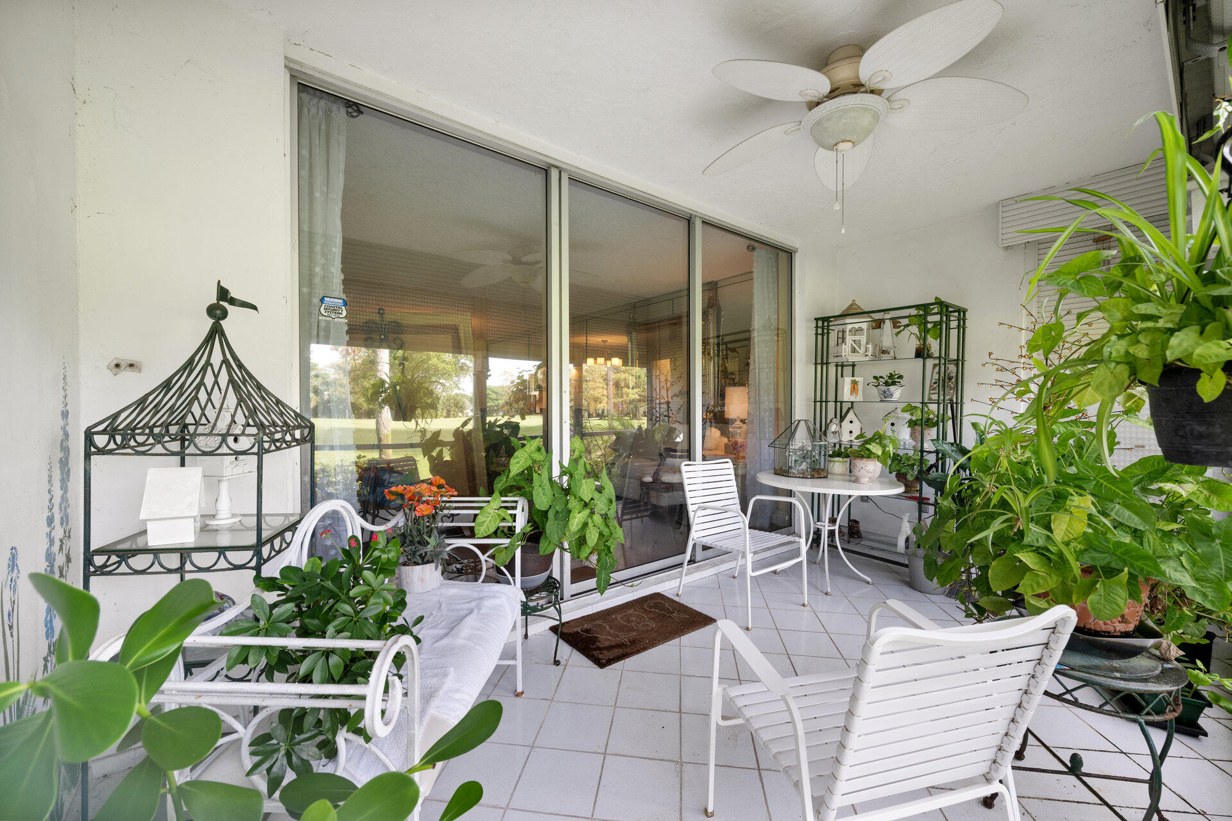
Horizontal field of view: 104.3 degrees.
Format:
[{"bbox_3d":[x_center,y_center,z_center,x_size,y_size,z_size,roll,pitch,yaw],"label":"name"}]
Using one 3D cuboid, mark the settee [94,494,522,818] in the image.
[{"bbox_3d":[-0.601,0.707,1.412,0.487,0.887,1.404,0,0,0],"label":"settee"}]

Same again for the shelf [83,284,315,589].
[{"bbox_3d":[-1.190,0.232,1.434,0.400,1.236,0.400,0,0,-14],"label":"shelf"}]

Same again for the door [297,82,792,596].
[{"bbox_3d":[0.129,-0.153,3.088,3.631,2.445,0.116,-1,1,-38],"label":"door"}]

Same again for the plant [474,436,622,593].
[{"bbox_3d":[-0.326,0.507,2.310,0.661,0.748,0.545,0,0,-8],"label":"plant"}]

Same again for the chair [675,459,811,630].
[{"bbox_3d":[0.726,0.727,2.894,0.551,0.812,0.638,-1,1,-35],"label":"chair"}]

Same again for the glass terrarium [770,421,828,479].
[{"bbox_3d":[1.380,0.277,3.557,0.463,0.409,0.457,0,1,-20],"label":"glass terrarium"}]

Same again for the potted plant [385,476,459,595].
[{"bbox_3d":[-0.768,0.476,1.901,0.288,0.427,0.262,0,1,0],"label":"potted plant"}]

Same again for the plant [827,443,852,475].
[{"bbox_3d":[1.685,0.368,3.622,0.200,0.224,0.195,0,1,0],"label":"plant"}]

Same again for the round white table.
[{"bbox_3d":[1.445,0.822,3.318,0.946,0.677,0.946,0,1,0],"label":"round white table"}]

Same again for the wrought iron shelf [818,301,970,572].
[{"bbox_3d":[2.068,0.194,3.678,0.406,1.856,0.887,-1,1,-38],"label":"wrought iron shelf"}]

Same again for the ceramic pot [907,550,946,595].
[{"bbox_3d":[2.031,1.047,3.112,0.262,0.229,0.262,0,1,0],"label":"ceramic pot"}]

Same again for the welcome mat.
[{"bbox_3d":[0.102,1.131,2.546,0.760,0.015,0.481,-1,1,-37],"label":"welcome mat"}]

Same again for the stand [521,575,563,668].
[{"bbox_3d":[-0.439,0.997,2.271,0.380,0.347,0.375,0,1,0],"label":"stand"}]

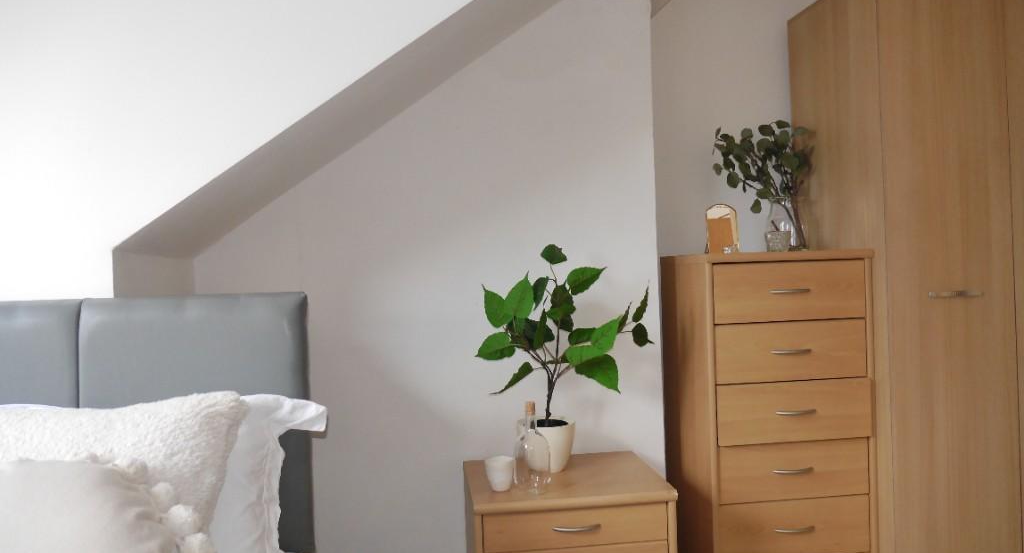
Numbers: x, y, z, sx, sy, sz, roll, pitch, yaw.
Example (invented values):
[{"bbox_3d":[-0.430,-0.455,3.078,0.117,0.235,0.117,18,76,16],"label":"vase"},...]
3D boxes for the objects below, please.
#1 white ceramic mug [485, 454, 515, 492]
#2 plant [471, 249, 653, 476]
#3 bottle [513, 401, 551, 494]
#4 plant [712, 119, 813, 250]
[{"bbox_3d":[-0.030,0.492,2.086,0.075,0.084,0.075,-2,1,-6],"label":"white ceramic mug"},{"bbox_3d":[0.129,0.224,2.239,0.455,0.605,0.360,-2,1,-6],"label":"plant"},{"bbox_3d":[0.047,0.417,2.075,0.094,0.228,0.090,-2,1,-6],"label":"bottle"},{"bbox_3d":[0.779,-0.273,2.576,0.295,0.405,0.235,-2,1,-7],"label":"plant"}]

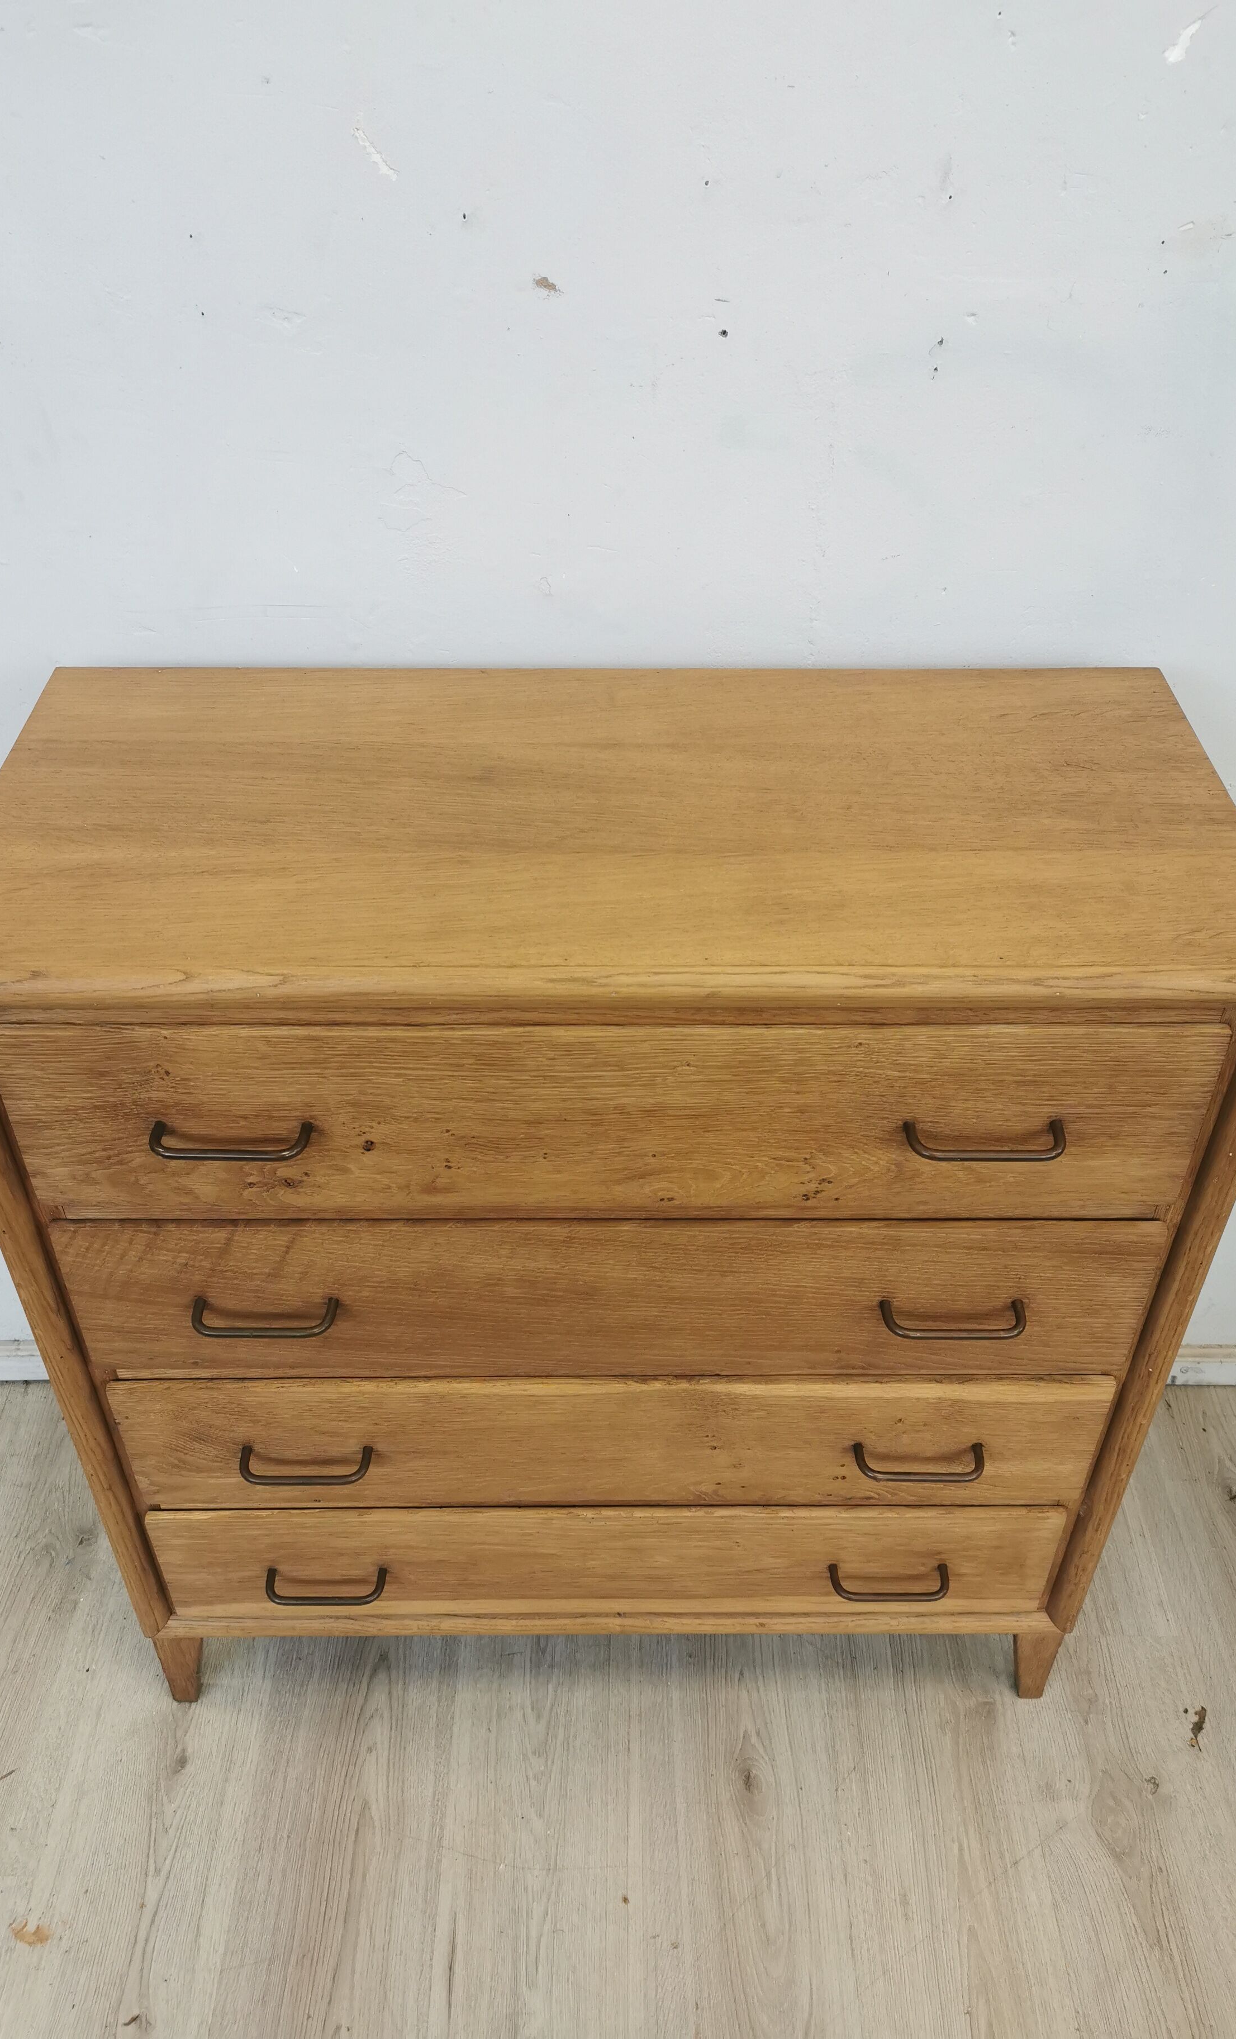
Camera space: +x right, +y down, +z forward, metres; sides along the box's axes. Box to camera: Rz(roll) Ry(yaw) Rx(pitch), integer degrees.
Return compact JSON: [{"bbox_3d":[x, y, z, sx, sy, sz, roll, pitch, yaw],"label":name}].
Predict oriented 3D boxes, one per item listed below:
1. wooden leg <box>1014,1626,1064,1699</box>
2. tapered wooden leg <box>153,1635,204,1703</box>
[{"bbox_3d":[0.415,0.633,1.614,0.047,0.140,0.045,0,41,0],"label":"wooden leg"},{"bbox_3d":[-0.429,0.635,1.609,0.047,0.140,0.045,0,41,0],"label":"tapered wooden leg"}]

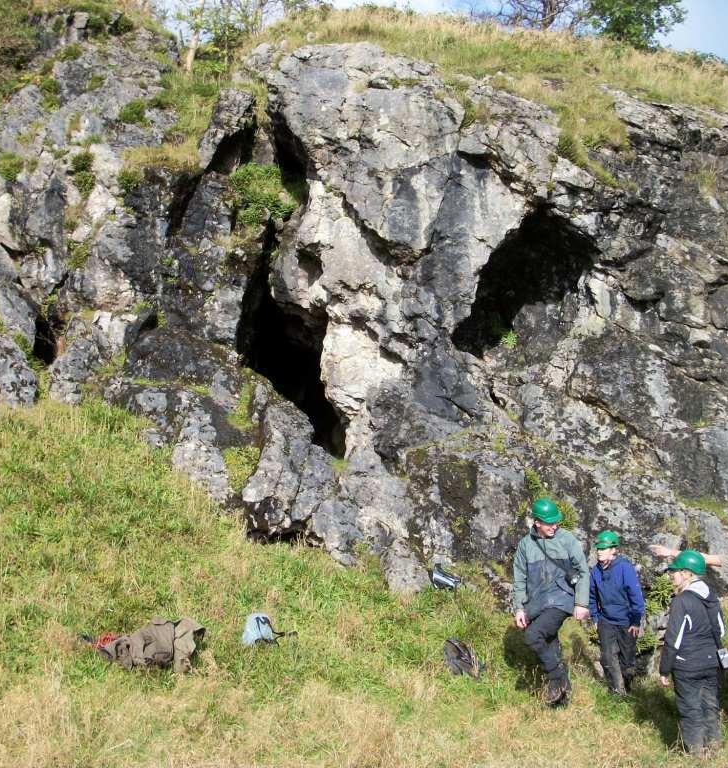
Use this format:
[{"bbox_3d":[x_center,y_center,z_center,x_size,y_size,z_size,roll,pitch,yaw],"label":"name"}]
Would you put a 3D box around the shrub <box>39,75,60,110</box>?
[{"bbox_3d":[-4.921,-4.561,16.200,0.350,0.560,0.320,2,-7,-17],"label":"shrub"}]

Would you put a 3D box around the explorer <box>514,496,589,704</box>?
[{"bbox_3d":[1.539,1.777,8.500,0.640,1.700,0.500,-2,-8,12],"label":"explorer"}]

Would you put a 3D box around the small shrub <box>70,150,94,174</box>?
[{"bbox_3d":[-4.078,-3.209,15.000,0.350,0.350,0.300,2,-7,-16],"label":"small shrub"}]

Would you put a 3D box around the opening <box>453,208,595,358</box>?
[{"bbox_3d":[1.941,-1.247,12.600,1.780,1.800,1.200,-2,-8,12],"label":"opening"}]

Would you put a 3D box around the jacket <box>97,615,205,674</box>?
[{"bbox_3d":[-1.897,2.315,9.200,0.950,0.340,0.500,0,-8,0],"label":"jacket"}]

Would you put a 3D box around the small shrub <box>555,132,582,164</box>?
[{"bbox_3d":[2.620,-3.002,13.200,0.330,0.410,0.300,-1,-7,12],"label":"small shrub"}]

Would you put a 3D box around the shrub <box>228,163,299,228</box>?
[{"bbox_3d":[-1.369,-2.567,14.100,0.950,0.850,0.760,0,-8,0],"label":"shrub"}]

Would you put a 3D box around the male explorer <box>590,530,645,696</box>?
[{"bbox_3d":[2.277,2.061,9.300,0.480,1.500,0.340,-3,-8,25],"label":"male explorer"}]

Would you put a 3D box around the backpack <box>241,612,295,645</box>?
[{"bbox_3d":[-0.904,2.324,9.800,0.460,0.280,0.320,-1,-8,6],"label":"backpack"}]

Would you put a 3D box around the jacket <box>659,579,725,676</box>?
[{"bbox_3d":[2.562,1.905,8.100,0.500,0.750,0.360,5,-9,-35],"label":"jacket"}]

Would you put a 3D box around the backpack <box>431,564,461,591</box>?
[{"bbox_3d":[0.866,2.056,11.000,0.330,0.280,0.240,-1,-7,11],"label":"backpack"}]

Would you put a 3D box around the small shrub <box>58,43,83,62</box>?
[{"bbox_3d":[-4.819,-5.443,17.000,0.390,0.330,0.340,2,-7,-16],"label":"small shrub"}]

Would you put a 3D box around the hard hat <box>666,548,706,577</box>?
[{"bbox_3d":[2.461,1.362,7.900,0.300,0.190,0.230,-2,-8,12],"label":"hard hat"}]

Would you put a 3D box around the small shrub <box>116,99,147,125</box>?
[{"bbox_3d":[-3.548,-4.158,15.800,0.460,0.400,0.380,2,-7,-13],"label":"small shrub"}]

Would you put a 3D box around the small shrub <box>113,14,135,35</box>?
[{"bbox_3d":[-4.297,-6.423,18.500,0.390,0.340,0.310,0,-8,0],"label":"small shrub"}]

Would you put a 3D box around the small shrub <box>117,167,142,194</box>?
[{"bbox_3d":[-3.578,-3.105,15.800,0.400,0.410,0.320,0,-8,0],"label":"small shrub"}]

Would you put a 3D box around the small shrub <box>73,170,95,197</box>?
[{"bbox_3d":[-4.009,-2.866,14.800,0.320,0.370,0.280,2,-7,-16],"label":"small shrub"}]

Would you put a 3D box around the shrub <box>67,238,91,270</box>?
[{"bbox_3d":[-4.177,-1.901,15.200,0.320,0.450,0.260,0,-8,0],"label":"shrub"}]

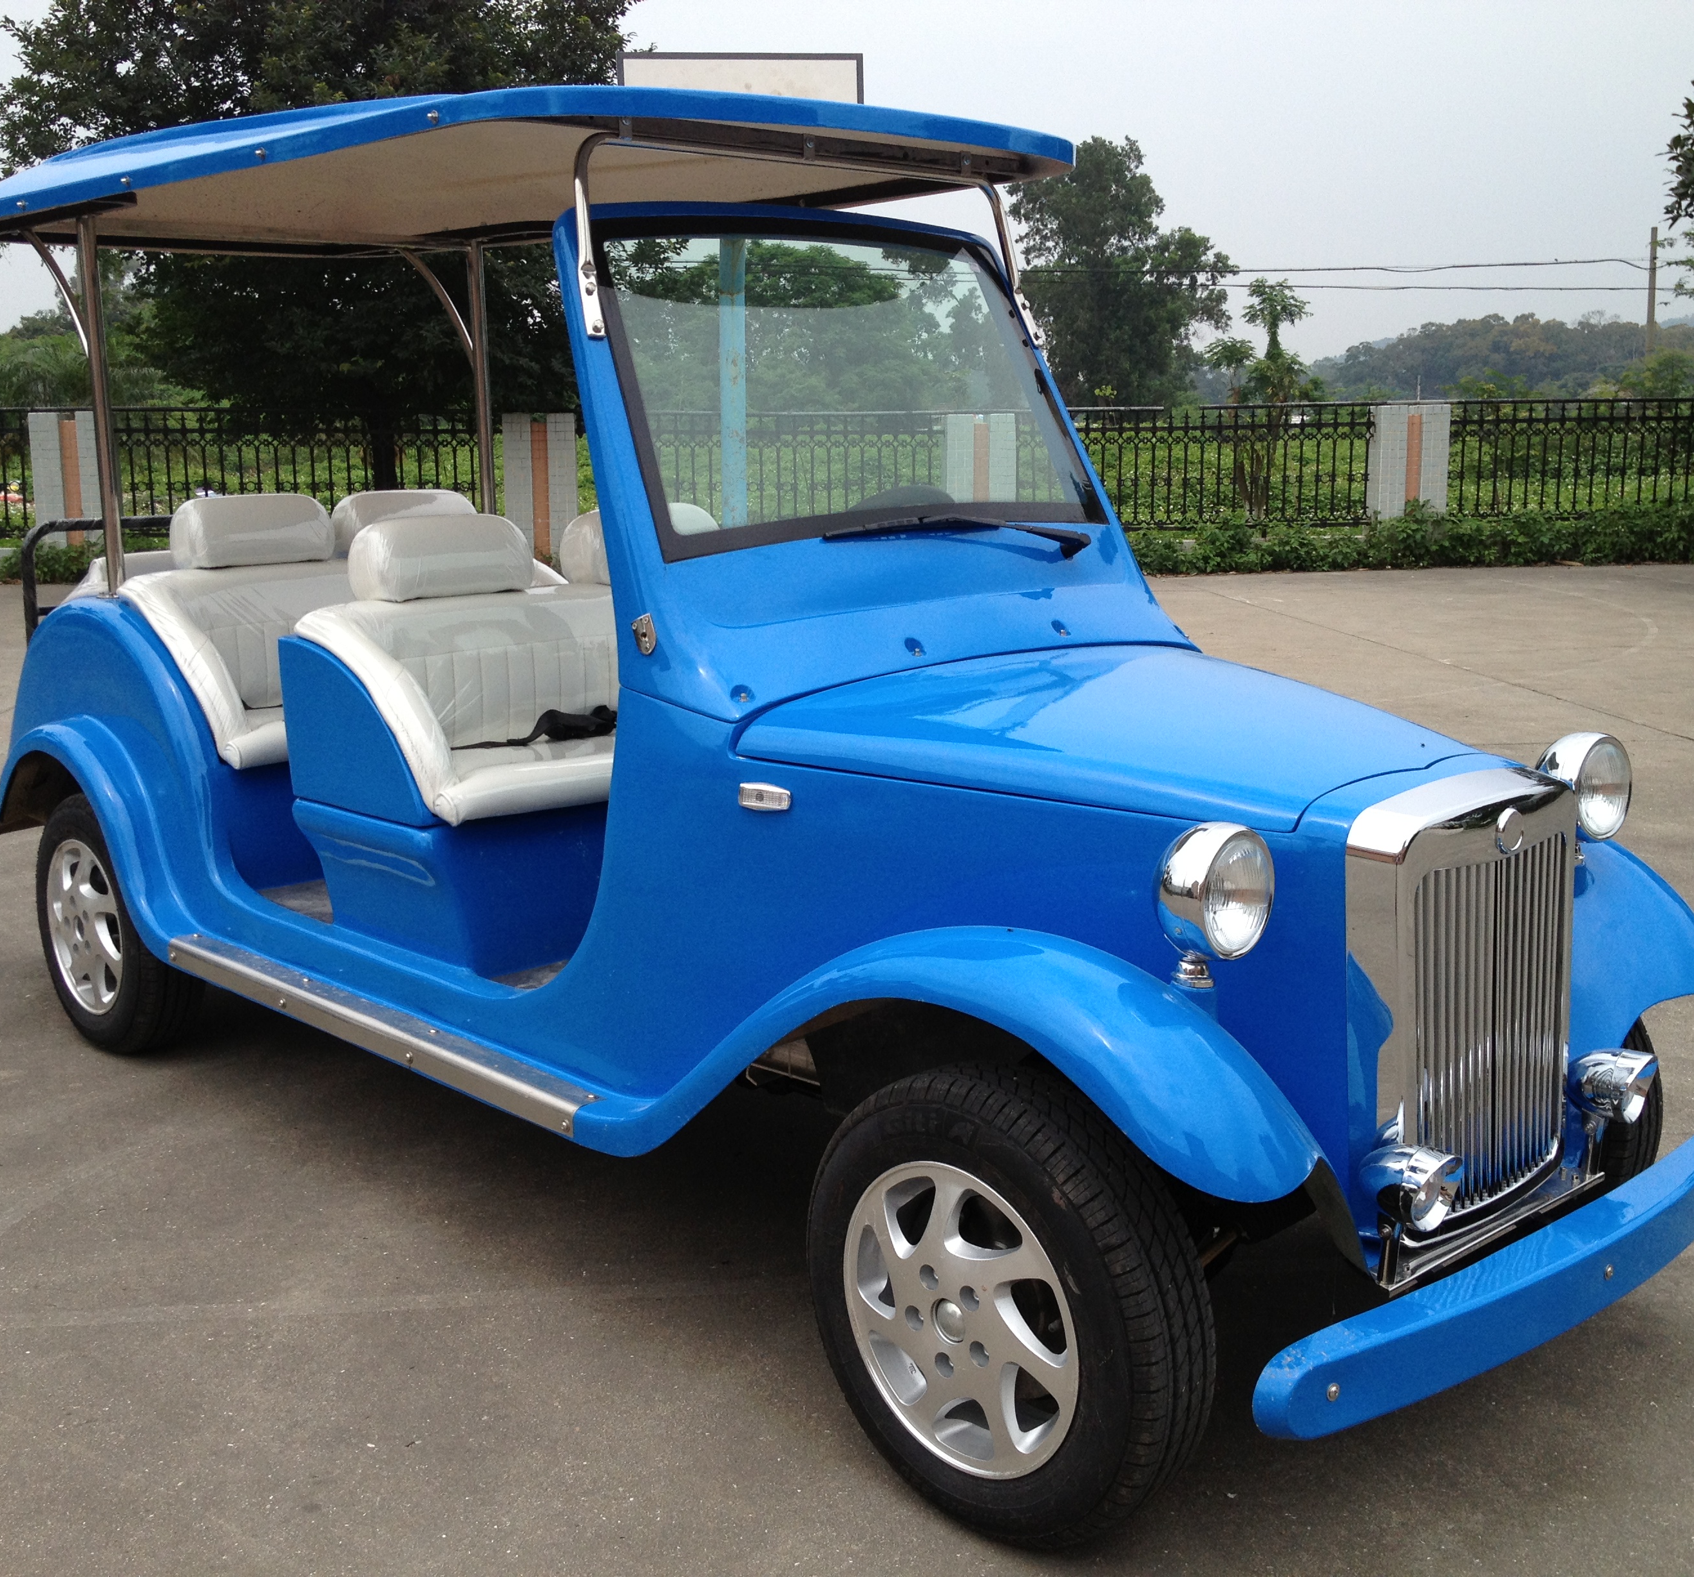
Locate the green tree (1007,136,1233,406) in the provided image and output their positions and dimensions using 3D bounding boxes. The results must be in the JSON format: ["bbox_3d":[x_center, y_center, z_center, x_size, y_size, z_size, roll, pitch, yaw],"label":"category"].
[{"bbox_3d":[7.372,-13.870,58.000,5.900,7.966,5.700,0,10,0],"label":"green tree"}]

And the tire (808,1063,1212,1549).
[{"bbox_3d":[0.195,0.650,2.696,0.171,0.586,0.586,-11,15,-43],"label":"tire"}]

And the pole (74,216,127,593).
[{"bbox_3d":[-1.560,-0.801,4.455,0.037,0.770,0.037,-11,15,-42],"label":"pole"}]

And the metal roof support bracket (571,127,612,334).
[{"bbox_3d":[-0.379,-0.814,3.165,0.049,0.315,0.046,-8,2,-42],"label":"metal roof support bracket"}]

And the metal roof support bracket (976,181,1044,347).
[{"bbox_3d":[0.289,-0.910,3.693,0.088,0.292,0.088,-10,14,-41],"label":"metal roof support bracket"}]

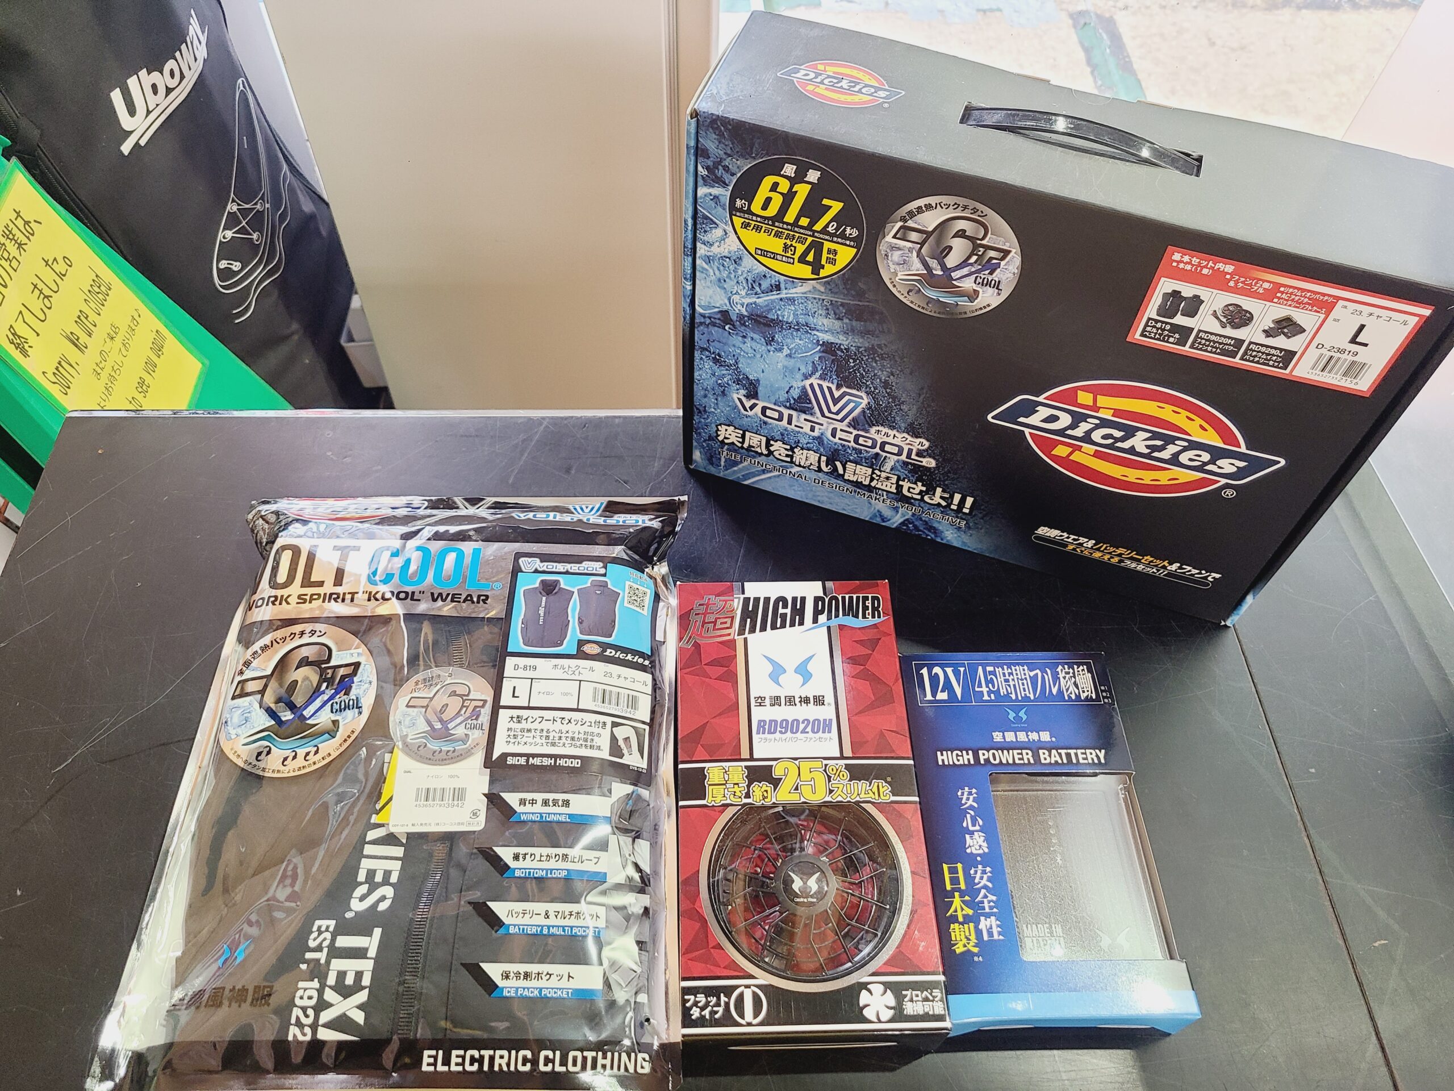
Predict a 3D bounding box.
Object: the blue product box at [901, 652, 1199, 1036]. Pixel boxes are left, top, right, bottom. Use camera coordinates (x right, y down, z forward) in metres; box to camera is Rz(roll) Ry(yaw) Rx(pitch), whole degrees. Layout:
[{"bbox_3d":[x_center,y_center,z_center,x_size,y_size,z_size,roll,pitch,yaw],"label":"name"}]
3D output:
[{"bbox_3d":[0.170,0.163,0.621,0.126,0.041,0.210,0,54,-2],"label":"blue product box"}]

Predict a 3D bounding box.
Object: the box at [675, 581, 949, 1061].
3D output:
[{"bbox_3d":[0.039,0.144,0.626,0.131,0.048,0.265,0,54,-2],"label":"box"}]

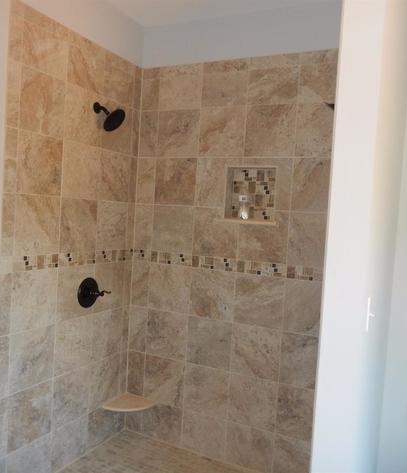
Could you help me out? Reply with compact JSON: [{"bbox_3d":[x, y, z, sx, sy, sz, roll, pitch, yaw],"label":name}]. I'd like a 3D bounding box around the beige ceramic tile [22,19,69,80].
[{"bbox_3d":[-0.798,-0.924,2.305,0.011,0.202,0.296,5,3,27],"label":"beige ceramic tile"}]

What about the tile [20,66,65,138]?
[{"bbox_3d":[-0.809,-0.669,2.309,0.010,0.302,0.302,5,3,26],"label":"tile"}]

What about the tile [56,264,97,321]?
[{"bbox_3d":[-0.734,0.325,2.630,0.012,0.297,0.303,4,2,26],"label":"tile"}]

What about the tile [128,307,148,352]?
[{"bbox_3d":[-0.439,0.626,3.082,0.146,0.302,0.010,5,3,27],"label":"tile"}]

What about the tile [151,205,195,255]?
[{"bbox_3d":[-0.194,-0.046,2.946,0.302,0.302,0.010,5,3,26],"label":"tile"}]

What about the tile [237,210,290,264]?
[{"bbox_3d":[0.353,-0.003,2.681,0.302,0.302,0.010,5,3,26],"label":"tile"}]

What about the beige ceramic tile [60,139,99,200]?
[{"bbox_3d":[-0.695,-0.368,2.603,0.012,0.306,0.303,4,2,26],"label":"beige ceramic tile"}]

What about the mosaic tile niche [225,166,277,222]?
[{"bbox_3d":[0.299,-0.253,2.754,0.323,0.326,0.092,5,3,26],"label":"mosaic tile niche"}]

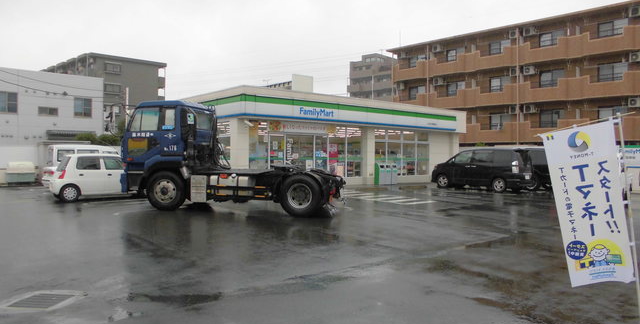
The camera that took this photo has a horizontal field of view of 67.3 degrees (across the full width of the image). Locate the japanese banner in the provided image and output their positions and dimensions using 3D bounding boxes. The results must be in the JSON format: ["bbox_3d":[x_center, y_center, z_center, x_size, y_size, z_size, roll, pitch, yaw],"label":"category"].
[{"bbox_3d":[2.270,0.360,4.060,0.530,1.480,0.080,-9,9,15],"label":"japanese banner"}]

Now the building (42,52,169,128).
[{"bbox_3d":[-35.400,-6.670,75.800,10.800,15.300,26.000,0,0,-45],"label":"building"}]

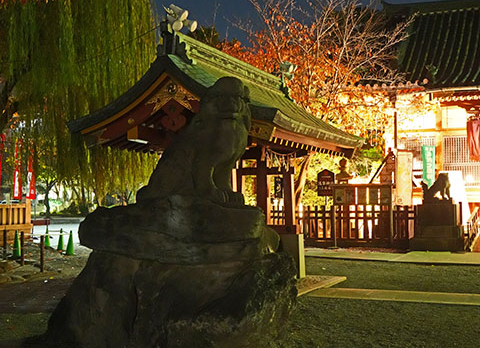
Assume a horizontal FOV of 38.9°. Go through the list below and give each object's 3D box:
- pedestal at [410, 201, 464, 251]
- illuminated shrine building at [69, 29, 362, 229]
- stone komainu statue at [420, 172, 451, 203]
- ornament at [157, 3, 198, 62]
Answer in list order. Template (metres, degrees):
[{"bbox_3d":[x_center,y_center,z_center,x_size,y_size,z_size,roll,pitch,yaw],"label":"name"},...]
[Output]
[{"bbox_3d":[6.013,1.577,20.700,1.450,1.450,1.150,-1,-3,24],"label":"pedestal"},{"bbox_3d":[-0.072,-0.093,12.051,3.600,4.150,4.750,-1,-3,24],"label":"illuminated shrine building"},{"bbox_3d":[5.939,0.409,20.600,0.840,0.920,0.420,-1,-3,24],"label":"stone komainu statue"},{"bbox_3d":[-0.933,-2.112,10.150,0.560,0.820,0.400,-1,-3,24],"label":"ornament"}]

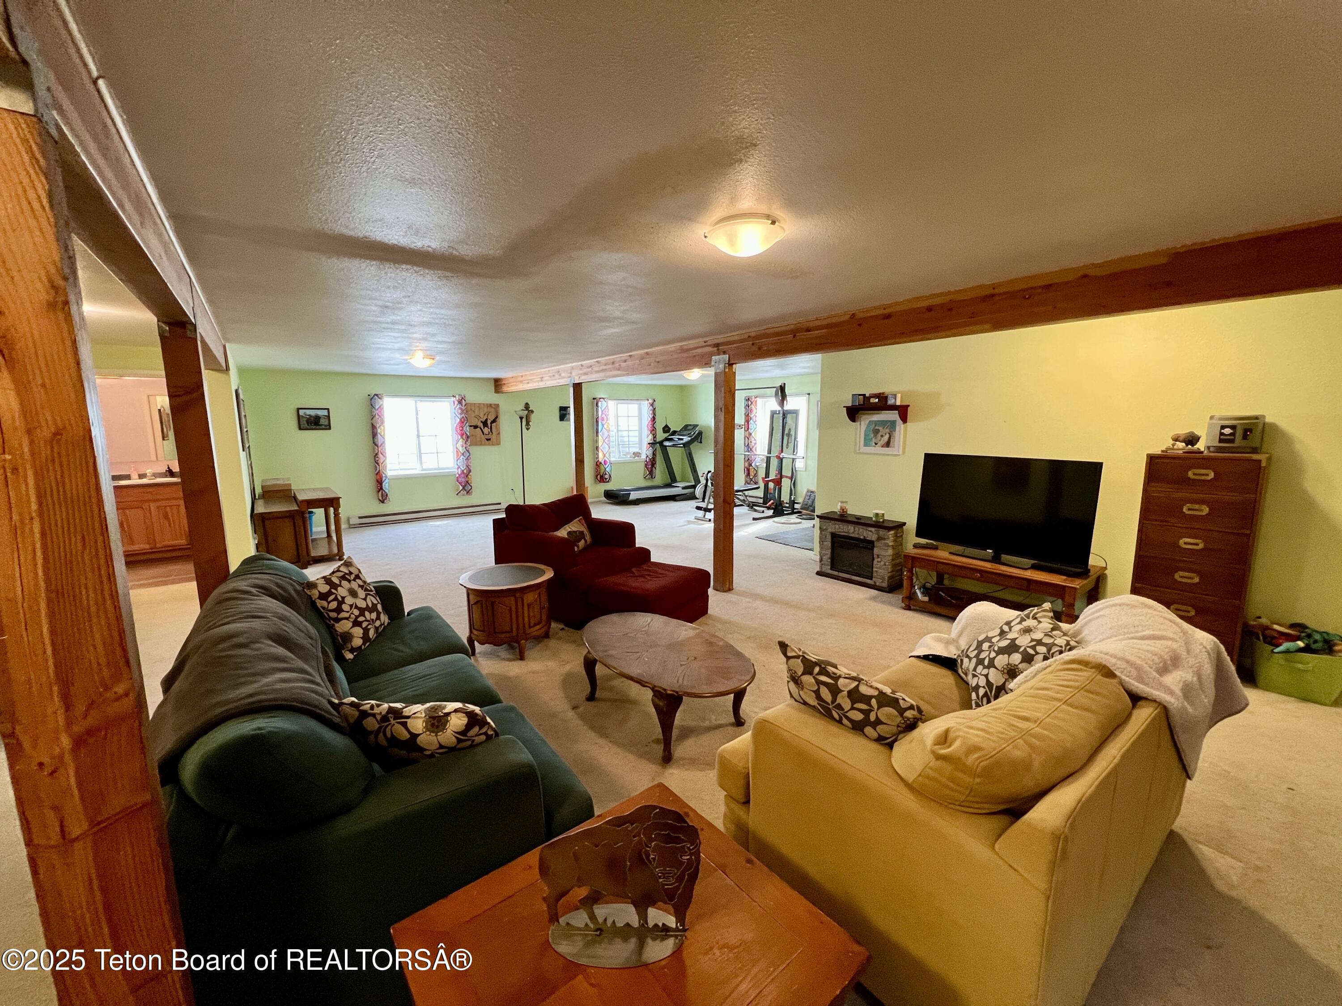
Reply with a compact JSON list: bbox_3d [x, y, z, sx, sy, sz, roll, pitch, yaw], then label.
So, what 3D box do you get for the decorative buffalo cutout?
[{"bbox_3d":[-0.104,0.750,1.031,0.330,0.300,0.015,0,9,1],"label":"decorative buffalo cutout"}]

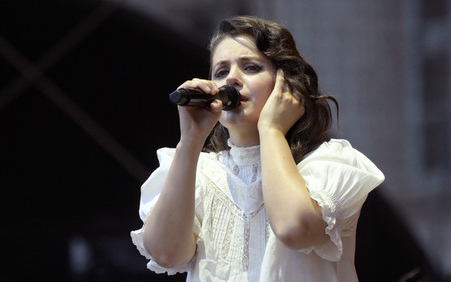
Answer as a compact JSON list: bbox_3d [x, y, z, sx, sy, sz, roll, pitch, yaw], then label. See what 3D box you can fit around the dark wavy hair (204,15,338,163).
[{"bbox_3d":[0.086,-0.100,9.250,0.235,0.270,0.225,-5,-11,28],"label":"dark wavy hair"}]

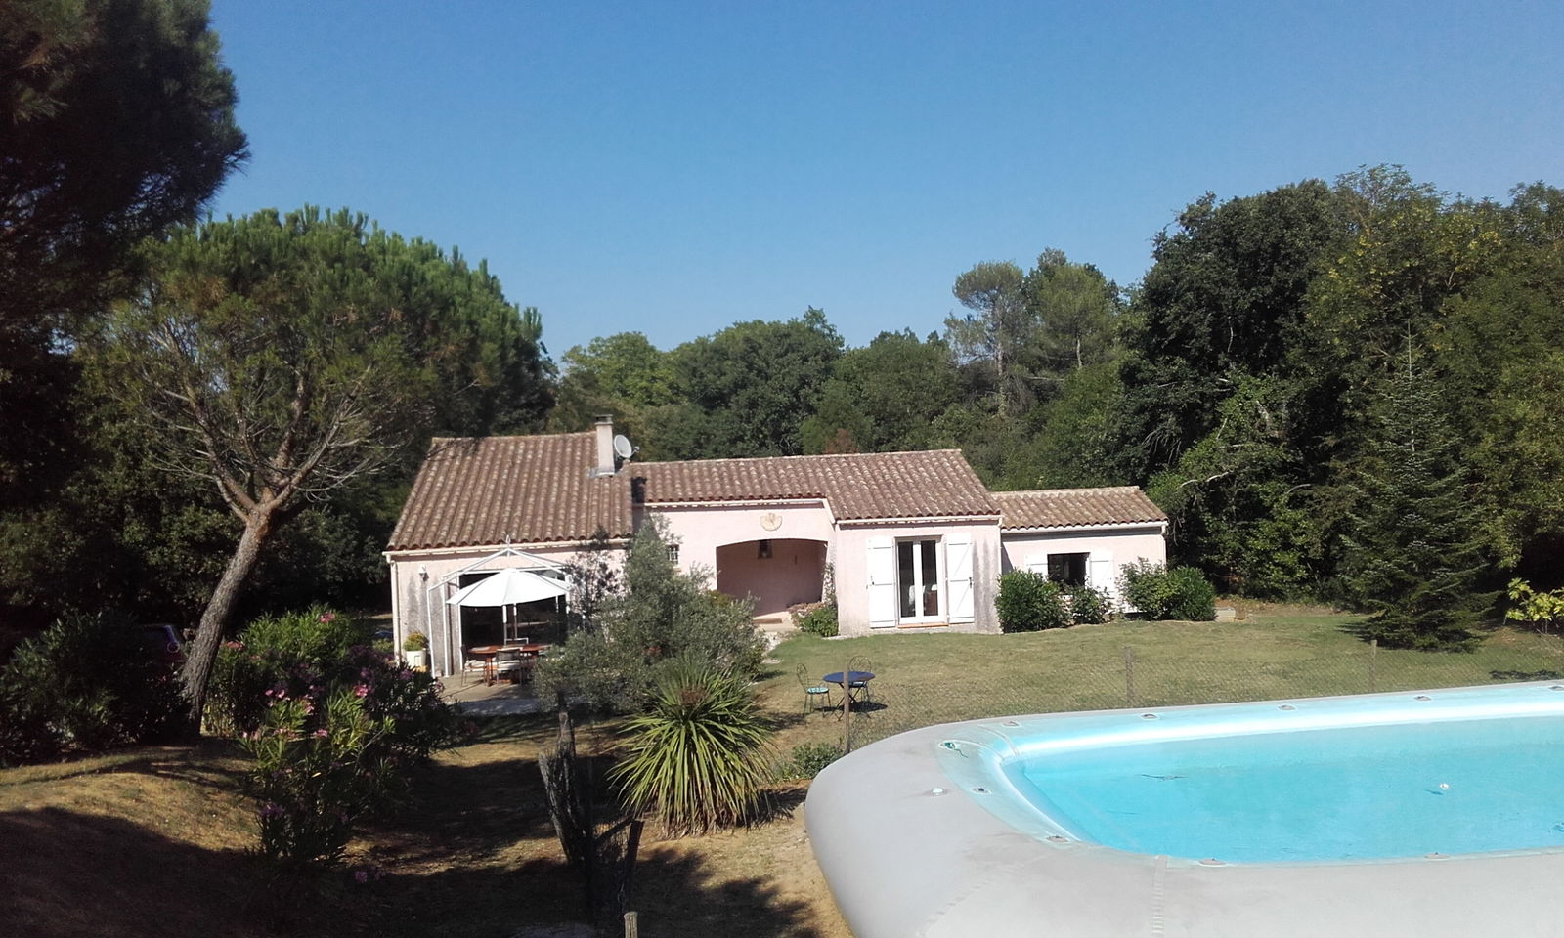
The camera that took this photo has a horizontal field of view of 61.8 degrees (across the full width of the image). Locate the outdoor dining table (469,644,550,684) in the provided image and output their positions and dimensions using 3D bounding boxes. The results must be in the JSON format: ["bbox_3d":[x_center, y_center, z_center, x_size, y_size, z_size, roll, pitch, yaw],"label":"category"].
[{"bbox_3d":[-5.633,4.083,27.200,1.750,0.750,1.000,-2,4,-5],"label":"outdoor dining table"}]

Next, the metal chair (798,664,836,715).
[{"bbox_3d":[0.614,4.046,23.900,0.540,0.930,0.430,0,4,21],"label":"metal chair"}]

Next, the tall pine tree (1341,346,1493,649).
[{"bbox_3d":[14.058,0.692,29.000,3.300,6.500,3.300,-2,4,-5],"label":"tall pine tree"}]

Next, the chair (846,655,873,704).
[{"bbox_3d":[1.466,3.965,24.500,0.440,0.920,0.500,-1,4,12],"label":"chair"}]

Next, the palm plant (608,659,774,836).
[{"bbox_3d":[-1.175,3.591,17.100,2.150,2.150,2.150,-2,4,-5],"label":"palm plant"}]

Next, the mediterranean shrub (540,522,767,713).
[{"bbox_3d":[-2.423,2.772,24.800,4.200,3.400,3.500,-2,4,-5],"label":"mediterranean shrub"}]

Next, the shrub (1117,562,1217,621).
[{"bbox_3d":[9.321,2.971,31.600,2.350,1.450,1.500,-2,4,-5],"label":"shrub"}]

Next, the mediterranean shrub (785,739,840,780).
[{"bbox_3d":[0.435,4.239,19.000,0.900,0.600,0.800,-2,4,-5],"label":"mediterranean shrub"}]

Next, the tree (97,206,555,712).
[{"bbox_3d":[-8.281,-0.055,23.400,8.200,9.200,7.400,-2,4,-5],"label":"tree"}]

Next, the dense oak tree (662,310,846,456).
[{"bbox_3d":[-0.970,-1.859,52.283,7.200,9.000,6.800,-2,4,-5],"label":"dense oak tree"}]

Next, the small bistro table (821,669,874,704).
[{"bbox_3d":[1.218,4.113,23.900,0.970,0.730,0.970,-2,4,-5],"label":"small bistro table"}]

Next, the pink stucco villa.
[{"bbox_3d":[-0.062,1.146,34.466,18.130,5.390,11.370,-2,4,-5],"label":"pink stucco villa"}]

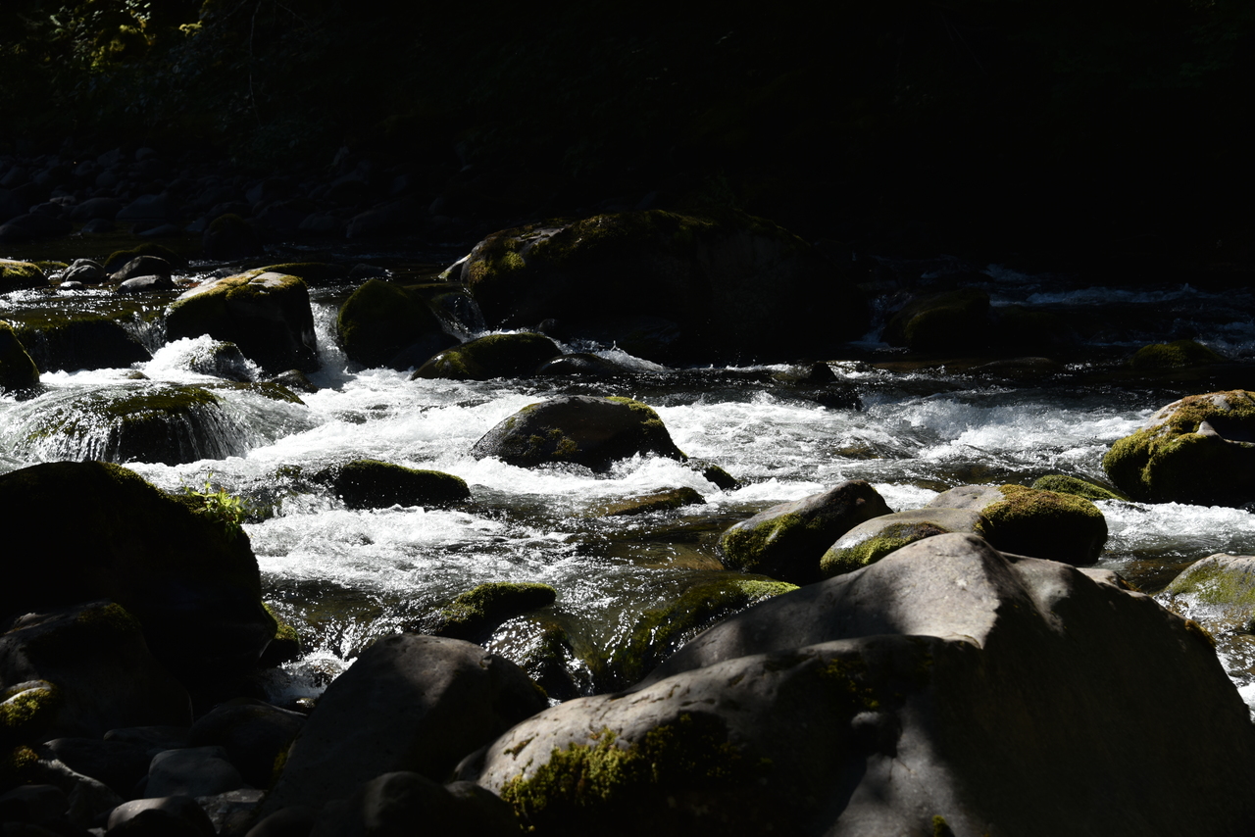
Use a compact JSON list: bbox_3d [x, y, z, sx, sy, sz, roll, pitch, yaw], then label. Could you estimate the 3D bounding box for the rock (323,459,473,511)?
[{"bbox_3d":[-1.045,0.298,15.400,0.680,0.230,0.463,0,8,0],"label":"rock"}]

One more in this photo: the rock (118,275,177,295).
[{"bbox_3d":[-3.096,-0.862,22.000,0.391,0.133,0.293,0,8,0],"label":"rock"}]

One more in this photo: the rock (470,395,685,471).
[{"bbox_3d":[-0.247,0.070,16.700,1.054,0.374,0.759,0,8,0],"label":"rock"}]

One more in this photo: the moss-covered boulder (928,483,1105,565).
[{"bbox_3d":[1.627,0.437,14.300,0.755,0.337,0.566,0,8,0],"label":"moss-covered boulder"}]

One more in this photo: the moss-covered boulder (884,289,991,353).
[{"bbox_3d":[1.793,-0.567,19.871,0.639,0.384,0.500,0,8,0],"label":"moss-covered boulder"}]

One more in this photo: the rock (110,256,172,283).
[{"bbox_3d":[-2.955,-0.908,20.743,0.369,0.170,0.270,0,8,0],"label":"rock"}]

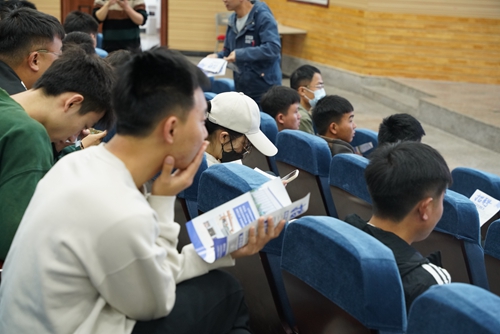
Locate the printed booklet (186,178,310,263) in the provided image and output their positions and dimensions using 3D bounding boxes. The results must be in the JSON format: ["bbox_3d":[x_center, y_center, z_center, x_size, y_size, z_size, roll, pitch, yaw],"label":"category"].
[{"bbox_3d":[-0.003,0.121,2.100,0.280,0.112,0.075,-26,-4,-35],"label":"printed booklet"}]

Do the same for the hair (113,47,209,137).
[{"bbox_3d":[-0.199,-0.168,2.070,0.205,0.190,0.175,-10,18,-24],"label":"hair"}]

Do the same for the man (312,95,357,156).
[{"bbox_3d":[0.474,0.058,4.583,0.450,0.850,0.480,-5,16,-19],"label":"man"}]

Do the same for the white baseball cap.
[{"bbox_3d":[-0.022,-0.149,3.180,0.265,0.150,0.175,29,1,-27],"label":"white baseball cap"}]

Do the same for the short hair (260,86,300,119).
[{"bbox_3d":[0.159,-0.328,4.850,0.200,0.180,0.175,-7,16,-23],"label":"short hair"}]

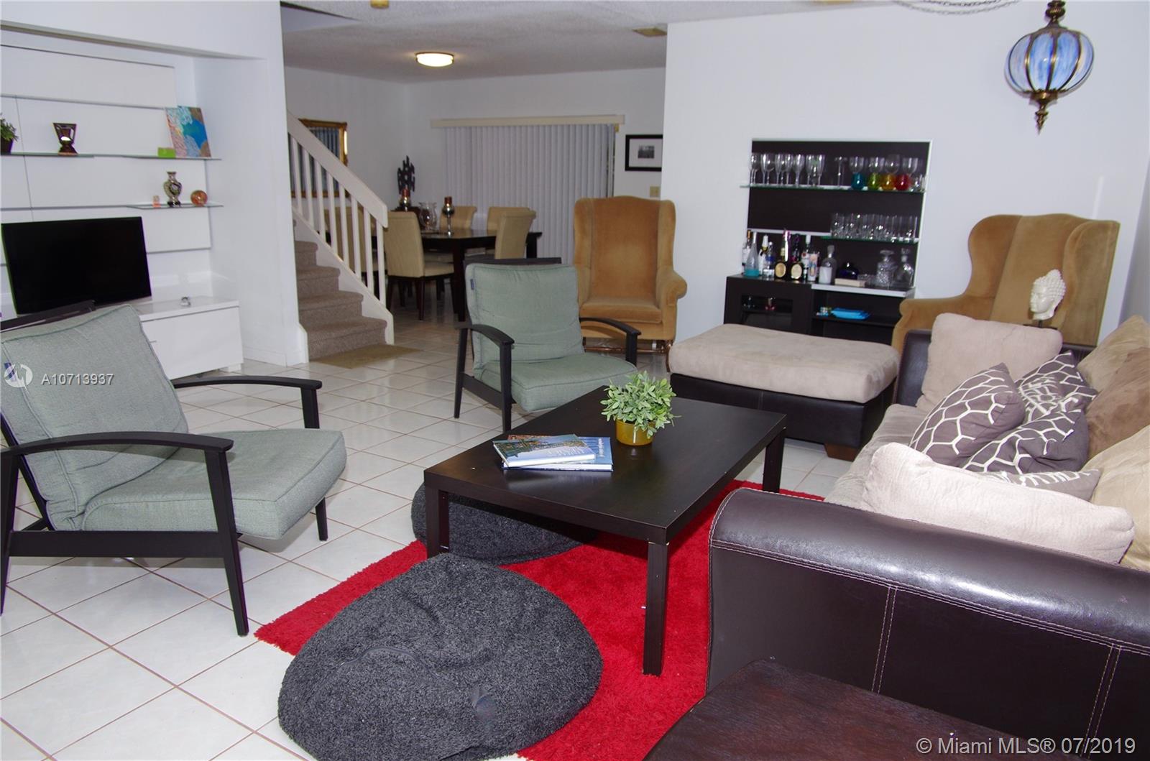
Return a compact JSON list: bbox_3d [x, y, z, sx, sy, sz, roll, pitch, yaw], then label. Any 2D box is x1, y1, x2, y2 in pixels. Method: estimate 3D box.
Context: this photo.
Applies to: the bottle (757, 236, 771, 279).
[{"bbox_3d":[1.353,-0.875,5.449,0.080,0.290,0.080,9,17,30],"label":"bottle"}]

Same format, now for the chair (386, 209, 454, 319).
[{"bbox_3d":[-1.475,-1.132,7.383,0.450,0.980,0.600,10,17,29],"label":"chair"}]

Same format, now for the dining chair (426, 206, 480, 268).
[{"bbox_3d":[-1.475,-1.476,8.702,0.450,0.980,0.600,10,17,29],"label":"dining chair"}]

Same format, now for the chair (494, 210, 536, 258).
[{"bbox_3d":[-0.775,-1.171,7.666,0.620,1.030,0.460,10,17,29],"label":"chair"}]

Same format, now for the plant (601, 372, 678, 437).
[{"bbox_3d":[0.218,0.088,2.563,0.250,0.235,0.250,1,14,0],"label":"plant"}]

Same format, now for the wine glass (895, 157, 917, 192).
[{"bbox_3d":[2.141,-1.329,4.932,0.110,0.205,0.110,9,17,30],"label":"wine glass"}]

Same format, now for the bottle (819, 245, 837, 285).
[{"bbox_3d":[1.726,-0.791,5.200,0.115,0.260,0.105,9,17,30],"label":"bottle"}]

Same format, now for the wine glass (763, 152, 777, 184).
[{"bbox_3d":[1.371,-1.496,5.399,0.088,0.220,0.088,10,17,29],"label":"wine glass"}]

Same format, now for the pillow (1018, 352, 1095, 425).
[{"bbox_3d":[1.597,0.063,2.619,0.430,0.150,0.430,-33,3,33],"label":"pillow"}]

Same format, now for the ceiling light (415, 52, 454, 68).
[{"bbox_3d":[-1.311,-2.999,7.178,0.360,0.105,0.360,1,14,0],"label":"ceiling light"}]

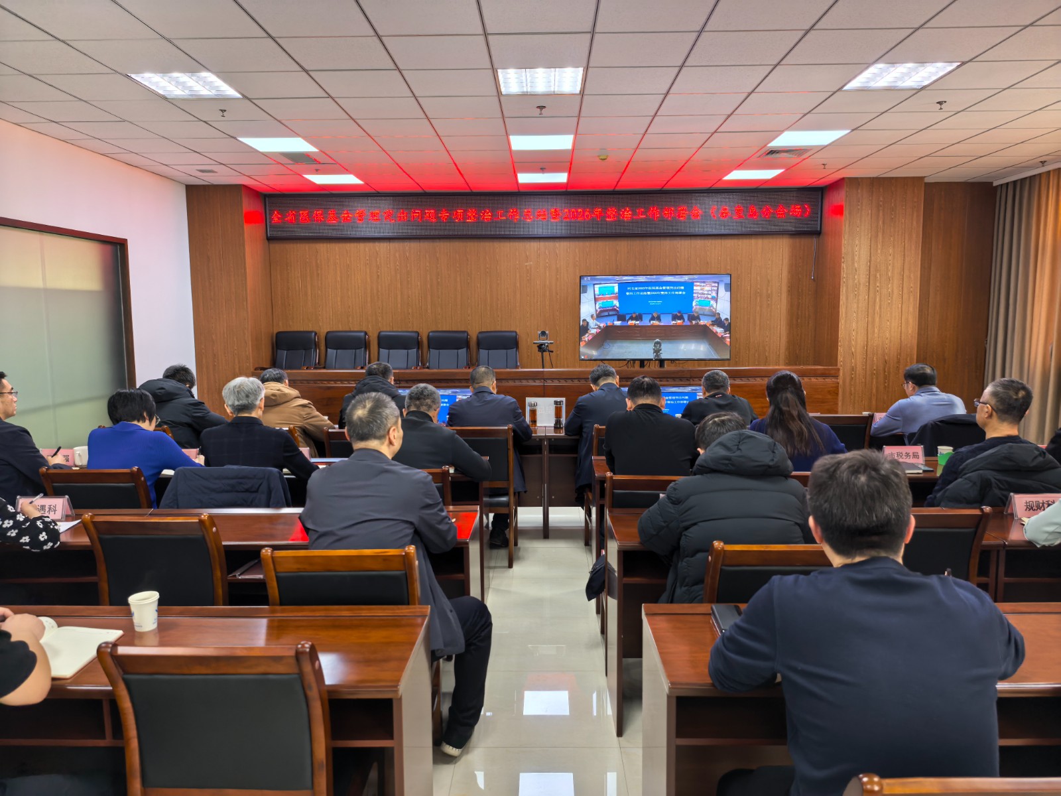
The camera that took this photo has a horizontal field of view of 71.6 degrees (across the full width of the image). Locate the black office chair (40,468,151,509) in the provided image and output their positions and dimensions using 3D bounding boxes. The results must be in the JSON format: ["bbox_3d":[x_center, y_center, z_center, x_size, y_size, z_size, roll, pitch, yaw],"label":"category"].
[{"bbox_3d":[-2.032,0.765,3.740,0.470,0.930,0.550,0,7,1],"label":"black office chair"}]

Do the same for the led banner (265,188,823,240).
[{"bbox_3d":[0.145,-2.323,9.328,6.999,0.570,0.120,0,6,1],"label":"led banner"}]

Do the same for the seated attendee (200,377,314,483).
[{"bbox_3d":[-1.358,0.531,3.794,0.570,1.300,0.700,0,7,4],"label":"seated attendee"}]

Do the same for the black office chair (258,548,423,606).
[{"bbox_3d":[-0.553,0.866,2.478,0.460,0.910,0.540,0,6,1],"label":"black office chair"}]

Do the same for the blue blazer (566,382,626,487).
[{"bbox_3d":[0.512,0.248,5.093,0.550,0.710,0.520,0,6,-1],"label":"blue blazer"}]

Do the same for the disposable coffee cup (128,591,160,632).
[{"bbox_3d":[-1.039,0.579,1.986,0.080,0.090,0.080,0,6,0],"label":"disposable coffee cup"}]

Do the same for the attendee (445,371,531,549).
[{"bbox_3d":[-0.286,0.417,5.055,0.580,1.280,0.820,0,6,1],"label":"attendee"}]

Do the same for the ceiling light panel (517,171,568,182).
[{"bbox_3d":[0.143,-2.529,8.470,0.590,0.040,0.590,0,6,1],"label":"ceiling light panel"}]

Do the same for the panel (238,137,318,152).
[{"bbox_3d":[-2.355,-2.391,6.915,0.600,0.050,0.580,0,6,1],"label":"panel"}]

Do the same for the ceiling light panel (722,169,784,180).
[{"bbox_3d":[2.524,-2.529,8.351,0.590,0.040,0.590,0,6,1],"label":"ceiling light panel"}]

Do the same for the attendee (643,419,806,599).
[{"bbox_3d":[0.680,0.677,2.679,0.570,1.280,0.840,0,6,1],"label":"attendee"}]

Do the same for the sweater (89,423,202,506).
[{"bbox_3d":[-1.949,0.390,3.788,0.530,0.570,0.460,0,6,7],"label":"sweater"}]

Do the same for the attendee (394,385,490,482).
[{"bbox_3d":[-0.511,0.557,3.817,0.630,1.280,0.840,0,6,1],"label":"attendee"}]

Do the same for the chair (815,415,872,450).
[{"bbox_3d":[2.130,0.547,5.376,0.470,0.930,0.550,0,7,1],"label":"chair"}]

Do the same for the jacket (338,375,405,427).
[{"bbox_3d":[-1.000,0.189,4.973,0.580,0.660,0.500,0,6,1],"label":"jacket"}]

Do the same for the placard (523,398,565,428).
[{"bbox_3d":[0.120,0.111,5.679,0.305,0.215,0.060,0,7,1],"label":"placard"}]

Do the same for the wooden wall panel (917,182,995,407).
[{"bbox_3d":[5.204,-1.024,9.120,0.828,3.175,0.050,0,6,1],"label":"wooden wall panel"}]

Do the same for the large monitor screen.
[{"bbox_3d":[1.568,-1.008,9.245,1.900,1.080,0.080,0,6,1],"label":"large monitor screen"}]

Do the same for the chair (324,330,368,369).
[{"bbox_3d":[-2.305,-0.263,9.007,0.620,1.100,0.660,0,7,1],"label":"chair"}]

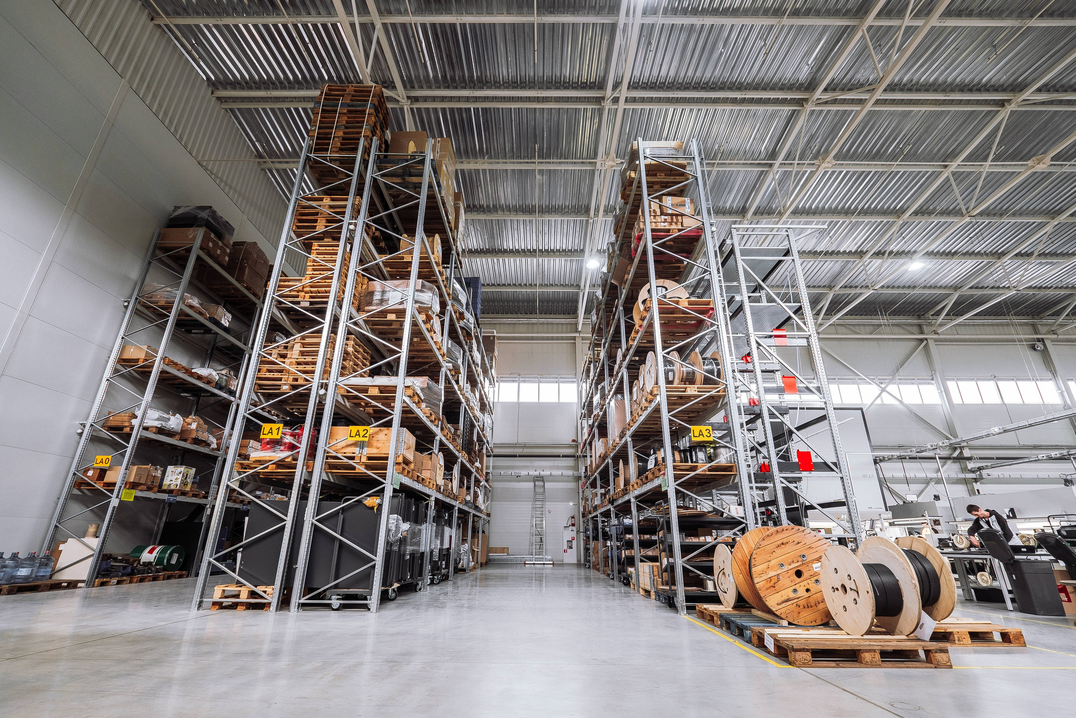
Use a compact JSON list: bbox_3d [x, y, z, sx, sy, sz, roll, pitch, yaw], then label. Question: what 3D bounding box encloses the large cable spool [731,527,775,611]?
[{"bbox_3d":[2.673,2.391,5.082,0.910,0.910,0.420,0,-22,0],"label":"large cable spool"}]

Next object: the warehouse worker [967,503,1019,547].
[{"bbox_3d":[8.037,3.355,7.882,0.600,1.600,0.600,9,-24,-21],"label":"warehouse worker"}]

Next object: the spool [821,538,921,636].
[{"bbox_3d":[2.993,2.088,4.070,0.440,0.726,0.726,0,-22,0],"label":"spool"}]

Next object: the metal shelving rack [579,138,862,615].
[{"bbox_3d":[3.172,2.115,13.853,2.510,8.350,13.700,0,-22,0],"label":"metal shelving rack"}]

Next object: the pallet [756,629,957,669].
[{"bbox_3d":[2.555,2.459,3.834,1.200,0.144,0.800,0,-22,0],"label":"pallet"}]

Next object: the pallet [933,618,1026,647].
[{"bbox_3d":[3.989,2.792,4.631,1.200,0.144,0.800,0,-22,0],"label":"pallet"}]

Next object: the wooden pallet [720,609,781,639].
[{"bbox_3d":[2.639,2.776,4.612,1.200,0.144,0.800,0,-22,0],"label":"wooden pallet"}]

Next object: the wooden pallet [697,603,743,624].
[{"bbox_3d":[2.692,3.105,5.417,1.200,0.144,0.800,0,-22,0],"label":"wooden pallet"}]

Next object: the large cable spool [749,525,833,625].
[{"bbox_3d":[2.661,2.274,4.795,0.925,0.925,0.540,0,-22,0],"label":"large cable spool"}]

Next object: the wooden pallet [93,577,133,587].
[{"bbox_3d":[-9.419,4.636,9.353,1.200,0.144,0.800,0,-22,0],"label":"wooden pallet"}]

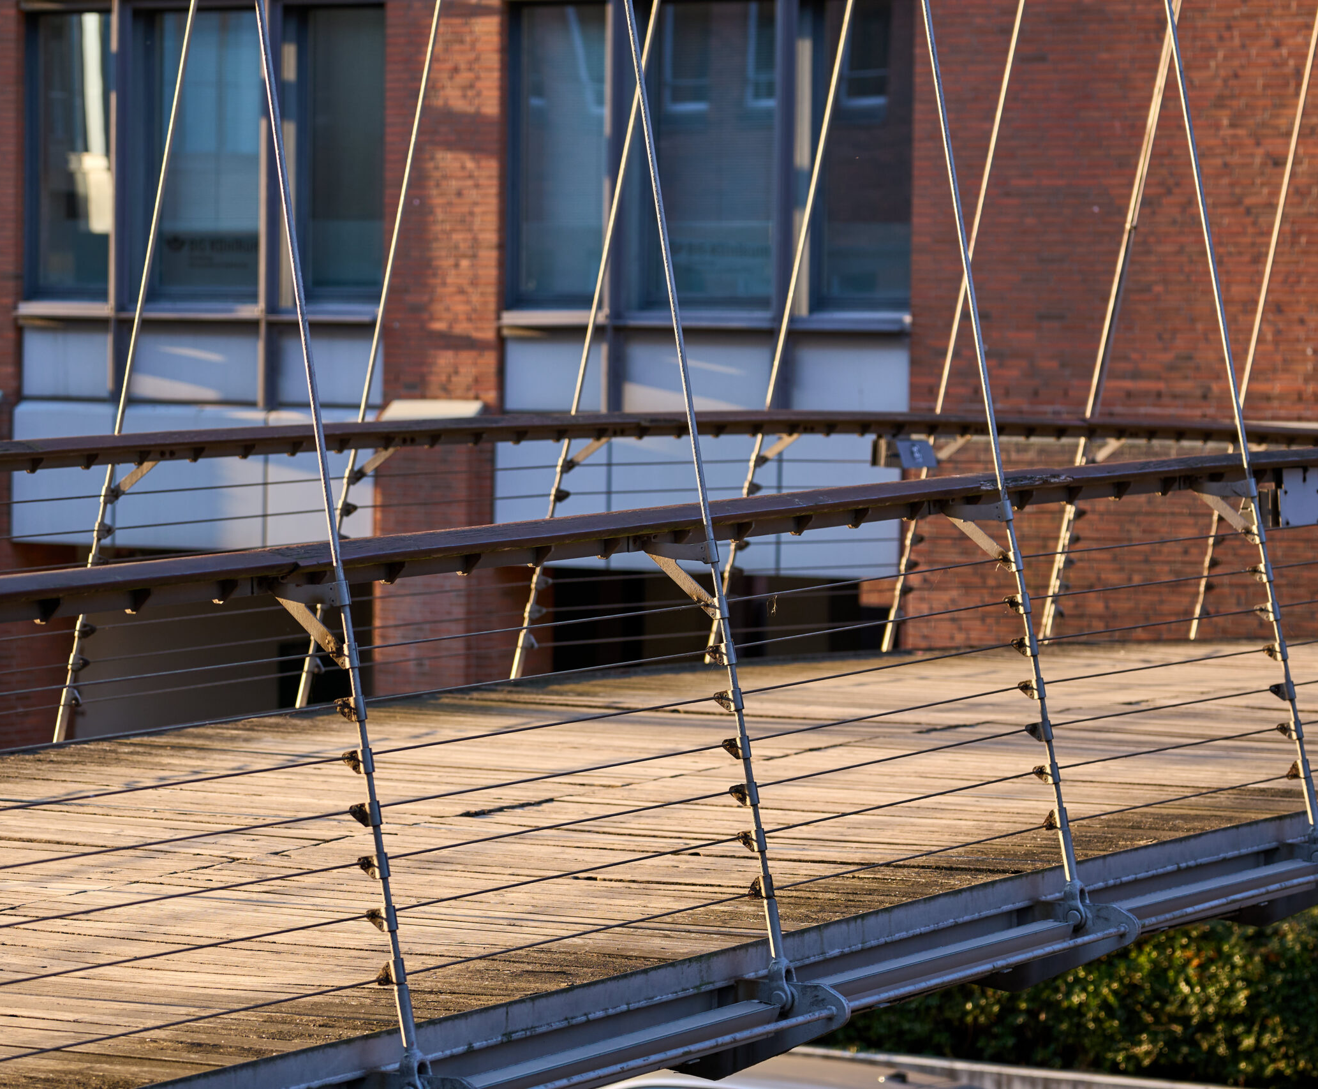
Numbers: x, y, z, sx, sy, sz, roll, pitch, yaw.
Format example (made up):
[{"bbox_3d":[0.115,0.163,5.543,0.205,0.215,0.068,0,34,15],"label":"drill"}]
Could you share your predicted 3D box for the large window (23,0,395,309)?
[{"bbox_3d":[-3.518,-3.006,36.895,3.397,2.315,0.200,2,3,28],"label":"large window"}]

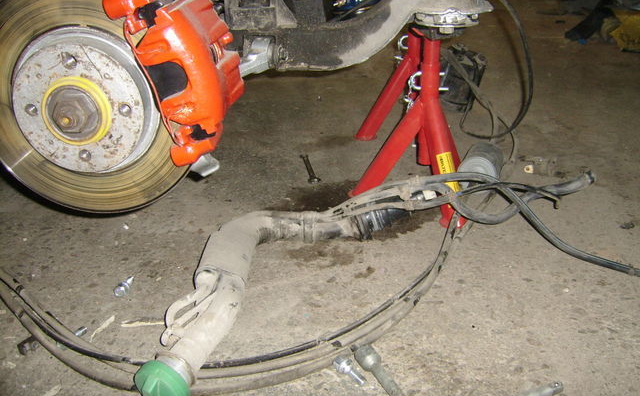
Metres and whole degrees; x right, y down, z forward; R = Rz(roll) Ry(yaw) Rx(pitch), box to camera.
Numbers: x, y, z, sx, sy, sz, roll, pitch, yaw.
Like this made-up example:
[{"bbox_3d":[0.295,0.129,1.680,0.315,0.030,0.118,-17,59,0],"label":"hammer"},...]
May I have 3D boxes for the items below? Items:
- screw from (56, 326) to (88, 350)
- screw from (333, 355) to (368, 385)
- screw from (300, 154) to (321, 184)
[{"bbox_3d":[-0.336,0.191,0.882,0.023,0.022,0.051,10,19,21],"label":"screw"},{"bbox_3d":[0.038,0.221,0.822,0.023,0.022,0.051,-17,32,-36],"label":"screw"},{"bbox_3d":[-0.026,-0.070,1.545,0.028,0.012,0.185,-2,22,-8],"label":"screw"}]

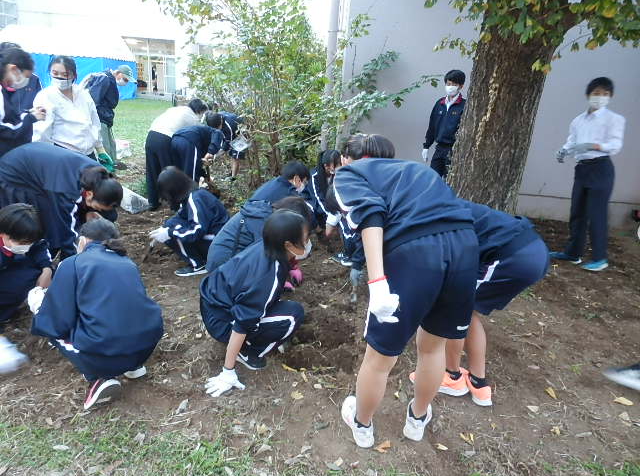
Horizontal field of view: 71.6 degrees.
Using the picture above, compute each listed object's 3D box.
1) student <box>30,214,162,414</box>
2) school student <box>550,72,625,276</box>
[{"bbox_3d":[-1.074,0.302,2.215,0.510,0.870,0.600,-14,26,-39],"label":"student"},{"bbox_3d":[2.290,-0.500,3.720,0.460,1.580,0.520,-7,21,-28],"label":"school student"}]

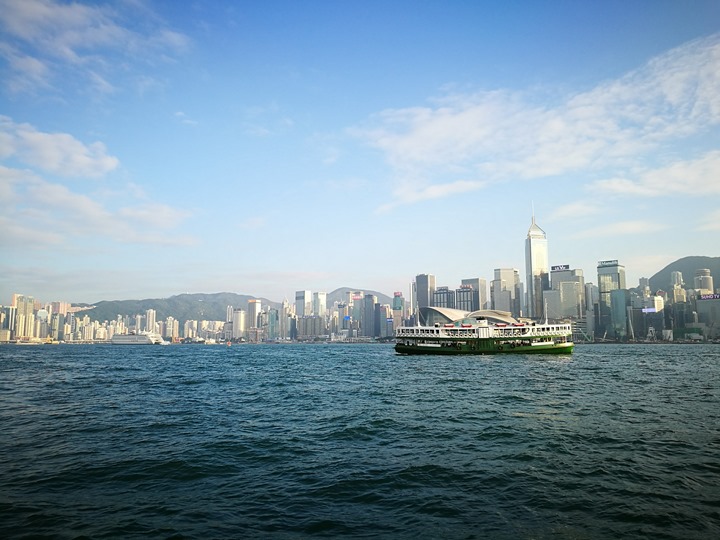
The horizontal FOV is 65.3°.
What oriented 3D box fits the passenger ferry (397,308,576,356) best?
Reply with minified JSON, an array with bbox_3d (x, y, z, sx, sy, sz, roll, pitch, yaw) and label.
[{"bbox_3d":[23.788,11.976,110.076,34.200,8.900,8.800,-1,-7,10],"label":"passenger ferry"}]

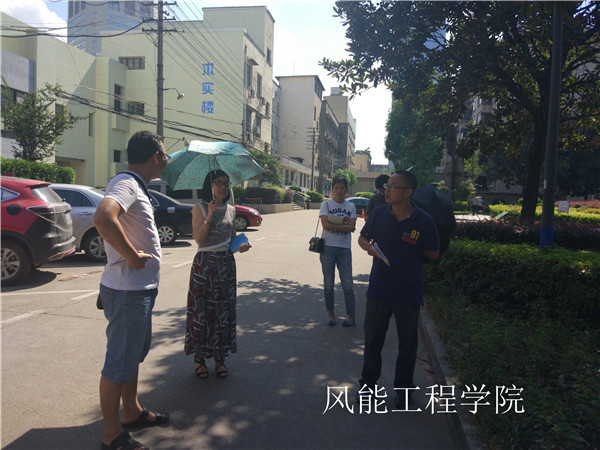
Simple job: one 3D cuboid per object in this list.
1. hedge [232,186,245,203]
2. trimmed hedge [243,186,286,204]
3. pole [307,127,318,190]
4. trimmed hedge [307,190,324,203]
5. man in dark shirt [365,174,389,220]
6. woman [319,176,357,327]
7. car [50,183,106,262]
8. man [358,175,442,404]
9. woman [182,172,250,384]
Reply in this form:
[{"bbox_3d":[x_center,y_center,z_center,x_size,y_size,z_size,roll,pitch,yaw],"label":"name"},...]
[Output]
[{"bbox_3d":[-4.057,-1.915,31.500,1.500,1.150,2.500,1,4,11],"label":"hedge"},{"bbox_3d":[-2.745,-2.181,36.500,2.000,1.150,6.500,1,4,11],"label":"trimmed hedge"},{"bbox_3d":[1.500,-6.924,56.000,1.450,8.600,0.400,0,4,-10],"label":"pole"},{"bbox_3d":[1.629,-2.943,51.000,1.900,1.250,2.300,1,4,11],"label":"trimmed hedge"},{"bbox_3d":[1.013,0.255,5.750,0.500,1.700,0.380,2,4,24],"label":"man in dark shirt"},{"bbox_3d":[0.425,0.289,5.500,0.460,1.640,0.340,1,4,6],"label":"woman"},{"bbox_3d":[-5.550,-0.136,10.100,4.700,1.470,1.820,0,4,-16],"label":"car"},{"bbox_3d":[0.721,0.450,3.550,0.600,1.690,0.400,2,4,19],"label":"man"},{"bbox_3d":[-0.683,0.380,3.970,0.520,1.640,0.420,0,4,-16],"label":"woman"}]

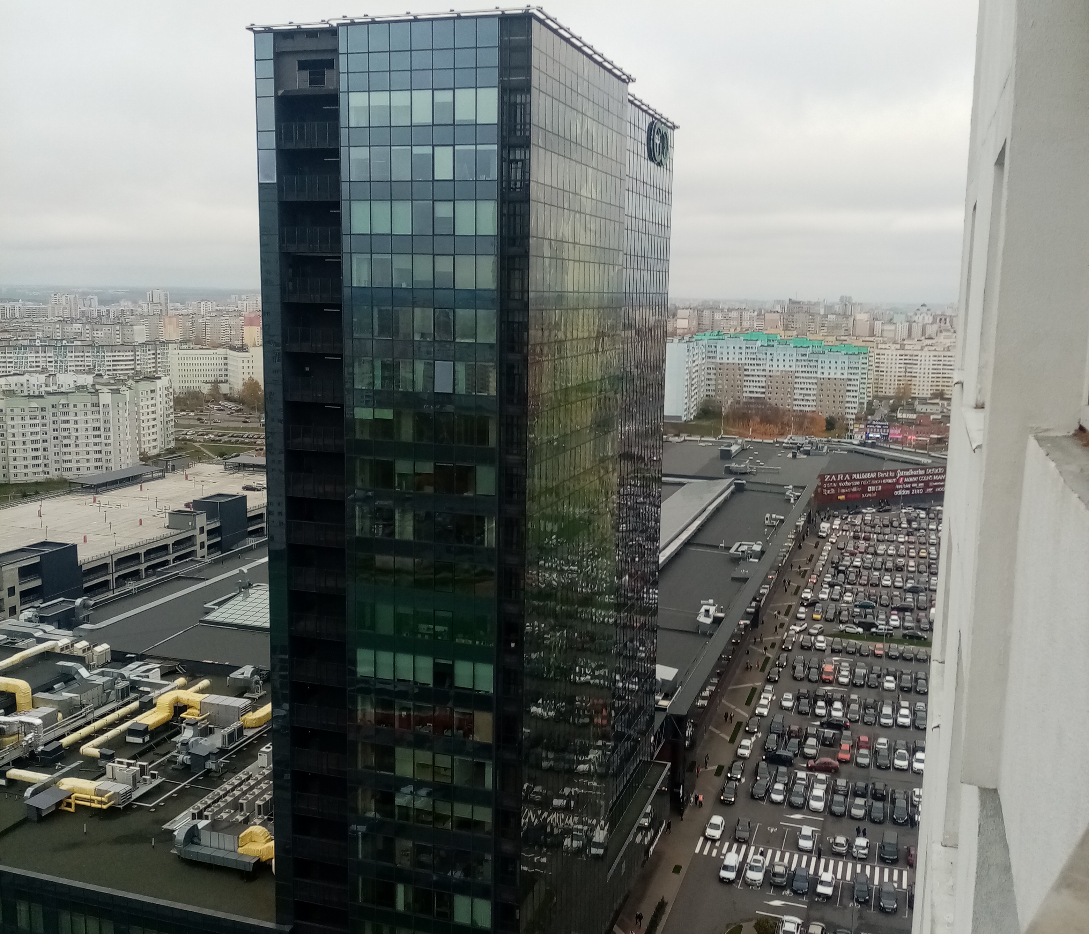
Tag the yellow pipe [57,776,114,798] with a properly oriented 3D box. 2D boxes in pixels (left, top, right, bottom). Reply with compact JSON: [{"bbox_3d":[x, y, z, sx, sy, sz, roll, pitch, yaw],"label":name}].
[{"bbox_3d":[-44.038,30.670,104.107,5.100,1.200,1.900,4,10,18],"label":"yellow pipe"}]

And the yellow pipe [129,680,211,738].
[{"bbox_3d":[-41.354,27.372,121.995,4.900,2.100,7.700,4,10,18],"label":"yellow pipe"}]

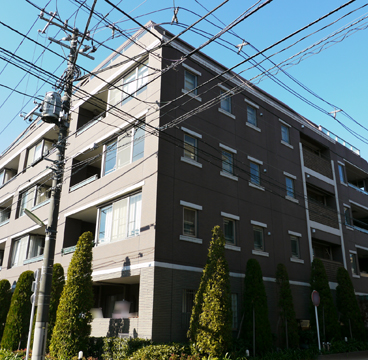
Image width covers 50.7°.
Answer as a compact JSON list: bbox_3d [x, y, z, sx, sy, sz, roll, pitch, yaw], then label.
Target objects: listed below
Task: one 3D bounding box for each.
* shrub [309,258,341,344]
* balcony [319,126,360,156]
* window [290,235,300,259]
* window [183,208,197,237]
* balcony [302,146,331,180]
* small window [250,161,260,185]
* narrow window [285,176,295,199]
[{"bbox_3d":[6.076,5.323,17.045,1.197,3.699,1.197,18,-27,-39],"label":"shrub"},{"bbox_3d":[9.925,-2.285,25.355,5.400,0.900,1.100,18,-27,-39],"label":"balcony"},{"bbox_3d":[5.416,3.260,18.896,0.697,1.020,0.146,18,-27,-39],"label":"window"},{"bbox_3d":[0.228,1.548,13.955,0.740,1.000,0.140,18,-27,-39],"label":"window"},{"bbox_3d":[7.240,-0.692,22.255,3.150,1.250,1.200,18,-27,-39],"label":"balcony"},{"bbox_3d":[3.334,-0.281,18.155,0.697,1.041,0.146,18,-27,-39],"label":"small window"},{"bbox_3d":[5.241,0.429,19.212,0.740,1.000,0.140,18,-27,-39],"label":"narrow window"}]

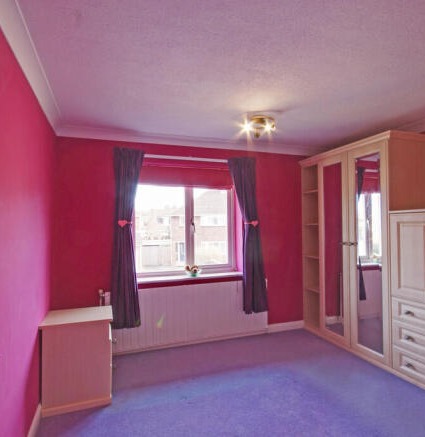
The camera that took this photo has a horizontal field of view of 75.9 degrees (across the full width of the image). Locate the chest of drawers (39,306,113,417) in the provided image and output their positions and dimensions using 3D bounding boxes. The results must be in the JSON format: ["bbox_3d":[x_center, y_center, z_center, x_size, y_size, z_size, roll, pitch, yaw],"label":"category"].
[{"bbox_3d":[-1.039,1.073,2.125,0.475,0.627,0.377,1,-2,-22],"label":"chest of drawers"}]

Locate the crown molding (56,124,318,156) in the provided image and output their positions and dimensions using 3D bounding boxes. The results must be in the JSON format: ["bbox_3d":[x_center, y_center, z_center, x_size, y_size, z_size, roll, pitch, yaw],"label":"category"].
[{"bbox_3d":[0.063,-0.871,3.172,3.283,0.127,0.118,1,-2,-19],"label":"crown molding"}]

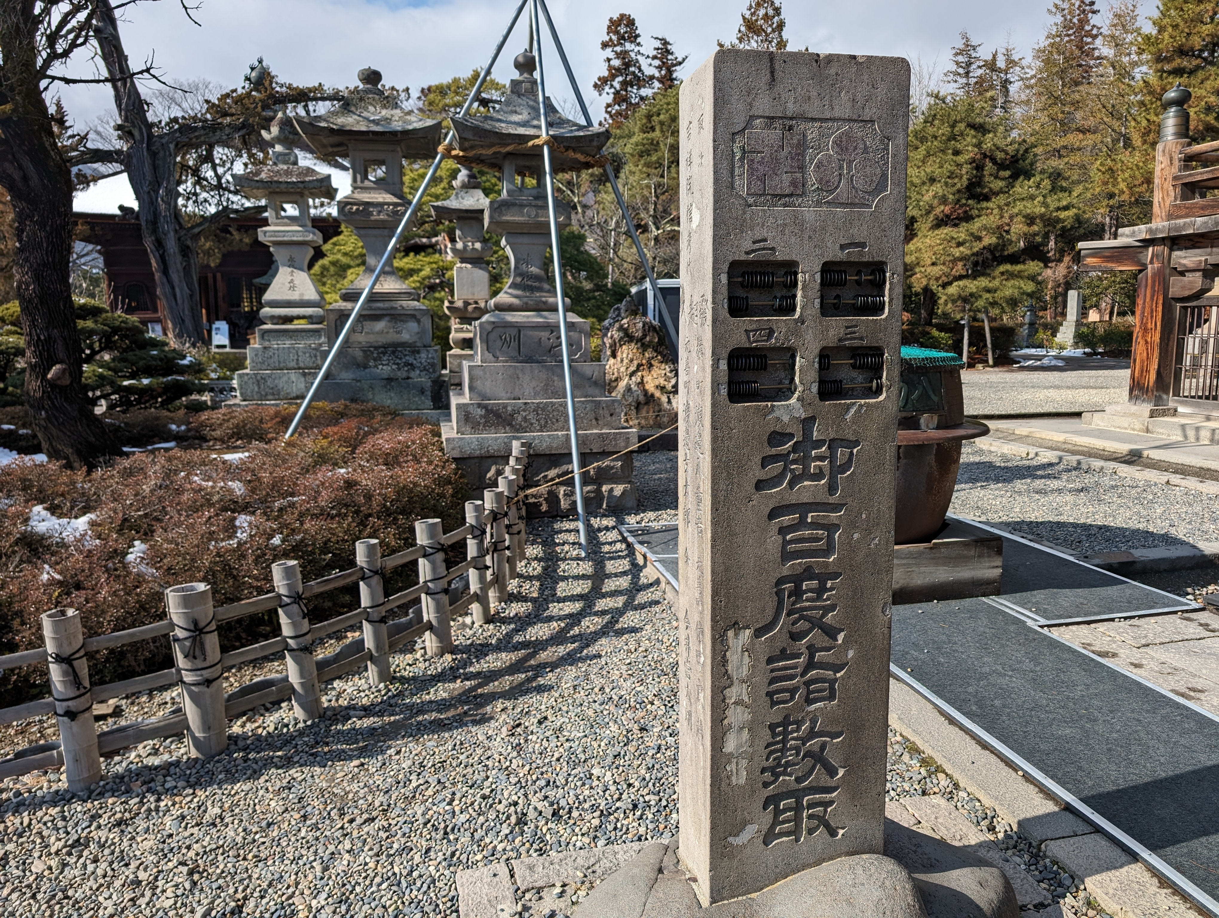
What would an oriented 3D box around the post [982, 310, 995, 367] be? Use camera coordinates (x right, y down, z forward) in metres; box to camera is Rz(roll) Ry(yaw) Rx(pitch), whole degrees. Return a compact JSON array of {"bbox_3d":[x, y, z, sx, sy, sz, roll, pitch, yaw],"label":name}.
[{"bbox_3d":[10.307,-3.287,23.000,0.120,1.600,0.120,-7,9,25],"label":"post"}]

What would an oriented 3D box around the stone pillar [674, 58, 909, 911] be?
[{"bbox_3d":[0.438,0.087,2.129,0.465,2.008,0.264,-2,8,-11],"label":"stone pillar"}]

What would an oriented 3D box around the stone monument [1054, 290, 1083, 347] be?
[{"bbox_3d":[18.591,-5.605,34.000,0.900,2.400,1.000,-5,9,-25],"label":"stone monument"}]

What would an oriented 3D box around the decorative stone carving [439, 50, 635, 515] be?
[{"bbox_3d":[-0.692,-1.492,7.157,1.500,3.710,1.500,-2,9,-13],"label":"decorative stone carving"}]

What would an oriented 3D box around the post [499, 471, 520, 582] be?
[{"bbox_3d":[-0.579,0.406,4.940,0.103,0.605,0.103,-1,9,6],"label":"post"}]

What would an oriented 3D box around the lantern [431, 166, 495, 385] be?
[{"bbox_3d":[-1.666,-2.100,9.868,0.740,2.549,0.740,-2,9,-13],"label":"lantern"}]

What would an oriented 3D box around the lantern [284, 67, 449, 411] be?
[{"bbox_3d":[-2.212,-2.074,8.094,1.280,3.166,1.280,-2,9,-13],"label":"lantern"}]

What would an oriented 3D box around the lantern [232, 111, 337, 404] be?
[{"bbox_3d":[-3.367,-2.118,8.967,1.100,2.972,1.100,-2,9,-13],"label":"lantern"}]

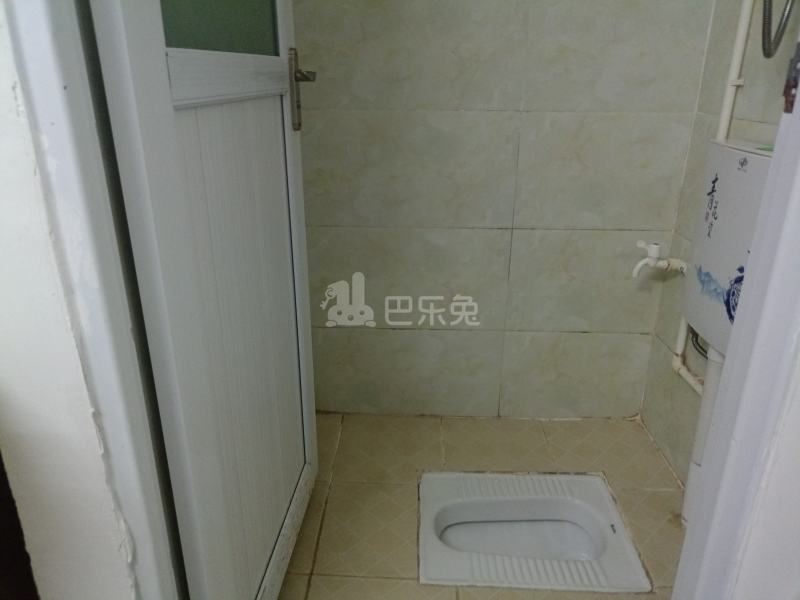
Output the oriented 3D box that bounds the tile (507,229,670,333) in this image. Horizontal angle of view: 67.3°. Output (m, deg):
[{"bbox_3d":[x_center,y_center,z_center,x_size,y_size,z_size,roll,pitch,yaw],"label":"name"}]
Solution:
[{"bbox_3d":[0.523,-0.049,1.693,0.435,0.304,0.010,1,21,1],"label":"tile"}]

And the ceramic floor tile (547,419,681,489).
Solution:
[{"bbox_3d":[0.579,0.428,1.695,0.307,0.010,0.322,1,21,1],"label":"ceramic floor tile"}]

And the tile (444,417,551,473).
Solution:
[{"bbox_3d":[0.274,0.421,1.686,0.300,0.010,0.300,1,22,1],"label":"tile"}]

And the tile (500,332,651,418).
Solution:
[{"bbox_3d":[0.520,0.228,1.798,0.435,0.288,0.010,1,21,1],"label":"tile"}]

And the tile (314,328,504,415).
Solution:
[{"bbox_3d":[0.002,0.219,1.807,0.600,0.288,0.010,1,21,1],"label":"tile"}]

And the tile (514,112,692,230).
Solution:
[{"bbox_3d":[0.526,-0.334,1.585,0.435,0.304,0.010,1,21,1],"label":"tile"}]

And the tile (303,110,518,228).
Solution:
[{"bbox_3d":[0.009,-0.343,1.593,0.600,0.304,0.010,1,21,1],"label":"tile"}]

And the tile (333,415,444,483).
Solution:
[{"bbox_3d":[-0.025,0.416,1.706,0.300,0.010,0.320,1,21,1],"label":"tile"}]

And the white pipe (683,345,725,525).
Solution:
[{"bbox_3d":[0.683,0.314,1.335,0.054,0.460,0.054,1,21,1],"label":"white pipe"}]

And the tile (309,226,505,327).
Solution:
[{"bbox_3d":[0.002,-0.058,1.684,0.600,0.302,0.010,1,22,1],"label":"tile"}]

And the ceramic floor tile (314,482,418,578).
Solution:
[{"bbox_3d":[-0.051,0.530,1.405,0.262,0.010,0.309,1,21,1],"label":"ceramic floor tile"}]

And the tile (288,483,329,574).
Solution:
[{"bbox_3d":[-0.332,0.526,1.408,0.300,0.010,0.300,1,22,1],"label":"tile"}]

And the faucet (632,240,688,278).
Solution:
[{"bbox_3d":[0.671,-0.104,1.538,0.140,0.102,0.043,1,21,1],"label":"faucet"}]

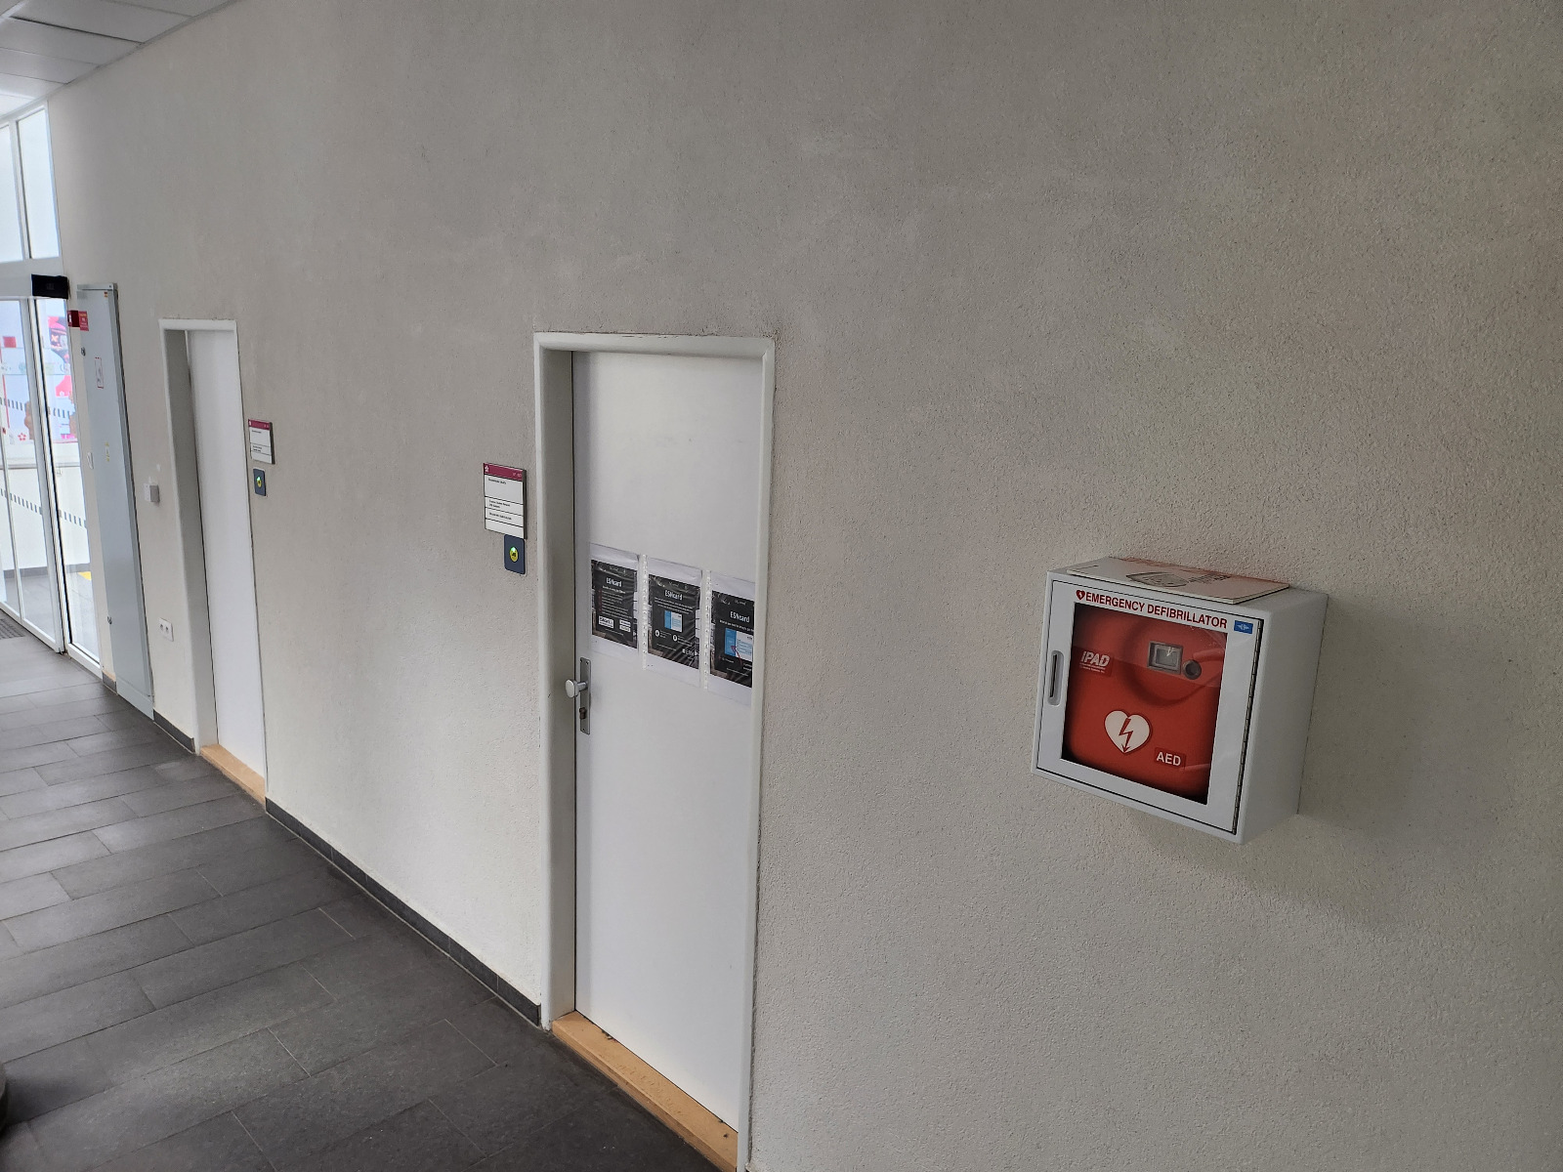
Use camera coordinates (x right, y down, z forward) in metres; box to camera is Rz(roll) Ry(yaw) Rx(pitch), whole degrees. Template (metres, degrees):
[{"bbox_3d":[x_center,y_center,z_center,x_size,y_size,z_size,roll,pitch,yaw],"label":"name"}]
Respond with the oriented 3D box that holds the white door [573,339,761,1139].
[{"bbox_3d":[-0.294,0.402,2.826,0.790,1.976,0.040,13,17,42],"label":"white door"}]

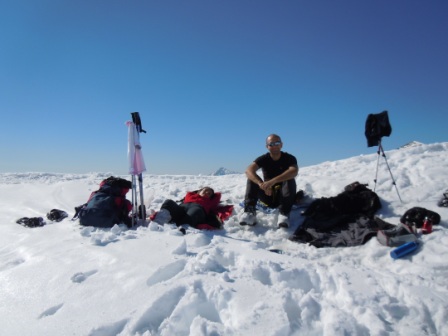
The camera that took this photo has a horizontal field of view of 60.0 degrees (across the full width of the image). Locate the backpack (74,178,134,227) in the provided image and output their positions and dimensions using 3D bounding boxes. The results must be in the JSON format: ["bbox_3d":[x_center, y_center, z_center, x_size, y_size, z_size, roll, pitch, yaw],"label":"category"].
[{"bbox_3d":[-1.330,0.370,4.250,0.500,0.550,0.380,0,0,12],"label":"backpack"}]

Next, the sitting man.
[{"bbox_3d":[0.520,0.115,4.400,0.620,1.020,0.760,0,0,12],"label":"sitting man"}]

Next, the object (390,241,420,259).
[{"bbox_3d":[1.400,0.635,3.000,0.225,0.069,0.069,-18,6,-21],"label":"object"}]

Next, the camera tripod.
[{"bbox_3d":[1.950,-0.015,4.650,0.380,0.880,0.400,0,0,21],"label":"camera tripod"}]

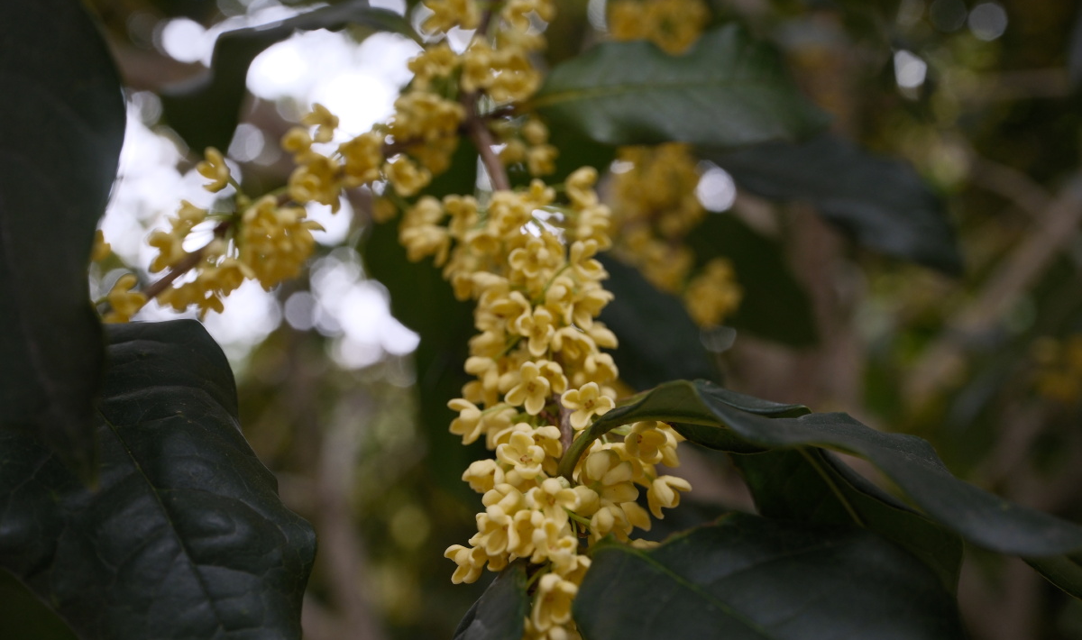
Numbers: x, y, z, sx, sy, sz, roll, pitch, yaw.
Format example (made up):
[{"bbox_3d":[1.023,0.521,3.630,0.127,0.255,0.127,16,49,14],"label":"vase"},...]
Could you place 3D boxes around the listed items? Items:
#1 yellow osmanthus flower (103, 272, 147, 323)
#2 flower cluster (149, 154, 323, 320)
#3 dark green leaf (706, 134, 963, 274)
[{"bbox_3d":[-0.099,-0.005,0.320,0.009,0.011,0.009,-11,-16,43],"label":"yellow osmanthus flower"},{"bbox_3d":[-0.073,-0.020,0.320,0.040,0.037,0.036,0,-12,0],"label":"flower cluster"},{"bbox_3d":[0.091,-0.036,0.420,0.085,0.033,0.016,23,-41,-2],"label":"dark green leaf"}]

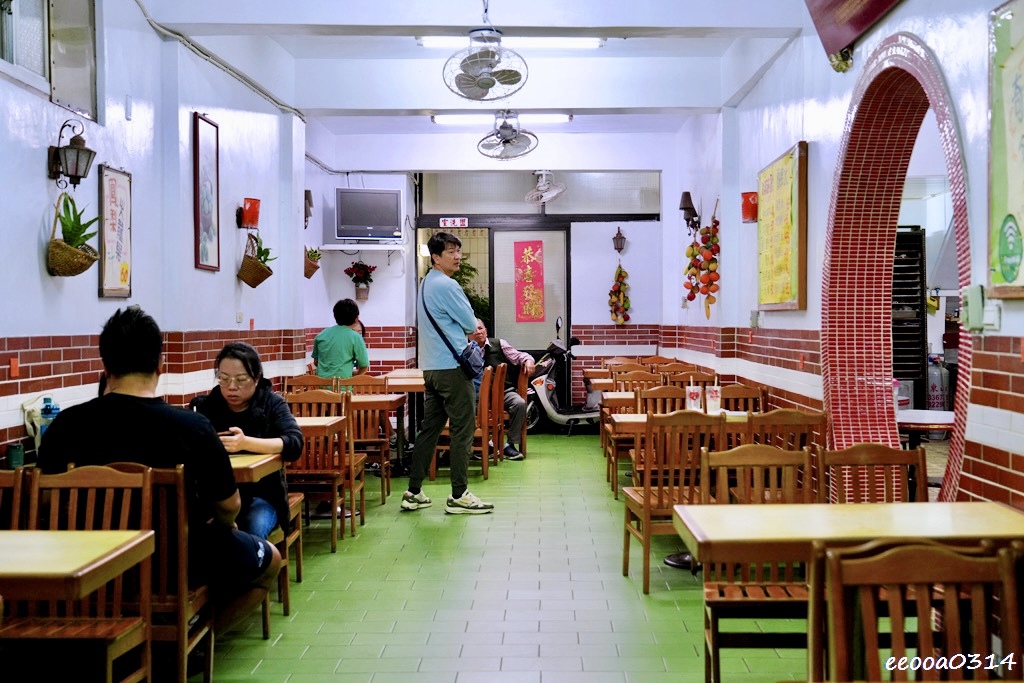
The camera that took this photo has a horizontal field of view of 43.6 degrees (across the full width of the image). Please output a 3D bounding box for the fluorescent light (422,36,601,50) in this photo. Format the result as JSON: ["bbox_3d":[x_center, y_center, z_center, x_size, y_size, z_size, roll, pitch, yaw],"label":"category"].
[{"bbox_3d":[-0.010,-1.941,8.336,1.240,0.080,0.080,0,1,1],"label":"fluorescent light"}]

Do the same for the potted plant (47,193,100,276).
[{"bbox_3d":[-1.788,-0.435,5.209,0.140,0.330,0.220,0,1,1],"label":"potted plant"}]

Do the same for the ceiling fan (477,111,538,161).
[{"bbox_3d":[-0.033,-1.690,10.500,0.500,0.410,0.490,0,1,1],"label":"ceiling fan"}]

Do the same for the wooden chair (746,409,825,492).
[{"bbox_3d":[1.277,0.726,6.125,0.410,0.860,0.470,0,1,1],"label":"wooden chair"}]

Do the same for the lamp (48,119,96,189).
[{"bbox_3d":[-1.738,-0.742,5.080,0.170,0.280,0.145,0,1,1],"label":"lamp"}]

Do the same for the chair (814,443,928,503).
[{"bbox_3d":[1.206,0.769,4.086,0.410,0.845,0.480,0,1,1],"label":"chair"}]

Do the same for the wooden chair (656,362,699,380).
[{"bbox_3d":[1.414,0.622,10.752,0.410,0.860,0.470,0,1,1],"label":"wooden chair"}]

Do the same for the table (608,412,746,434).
[{"bbox_3d":[0.989,0.759,6.642,0.910,0.740,0.590,0,1,1],"label":"table"}]

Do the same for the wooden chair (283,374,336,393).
[{"bbox_3d":[-1.432,0.667,8.851,0.410,0.845,0.480,0,1,1],"label":"wooden chair"}]

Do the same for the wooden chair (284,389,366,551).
[{"bbox_3d":[-1.121,0.698,7.113,0.400,0.855,0.470,0,1,1],"label":"wooden chair"}]

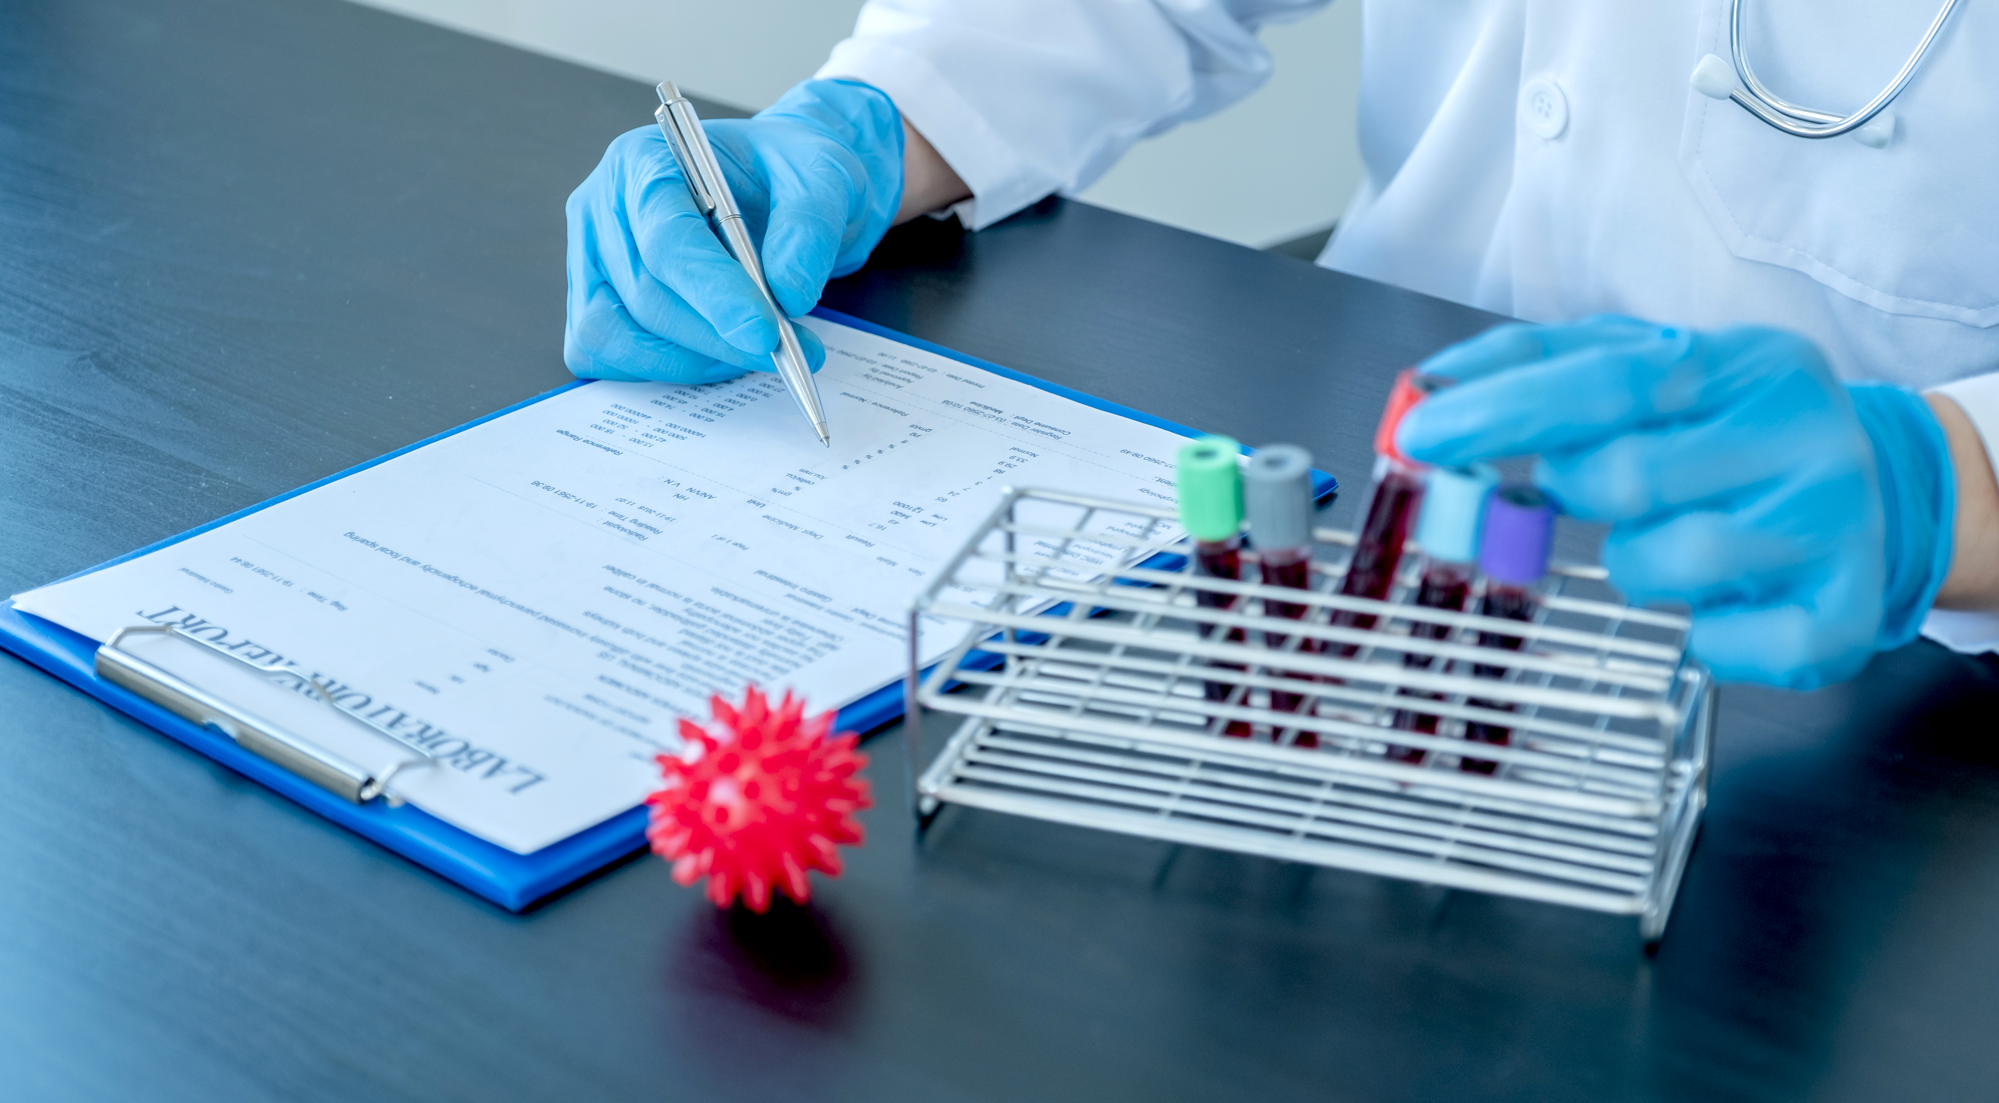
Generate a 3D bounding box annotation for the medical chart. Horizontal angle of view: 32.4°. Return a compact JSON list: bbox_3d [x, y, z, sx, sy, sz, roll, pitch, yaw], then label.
[{"bbox_3d":[-0.089,-0.003,0.967,0.212,0.008,0.297,21,32,38],"label":"medical chart"}]

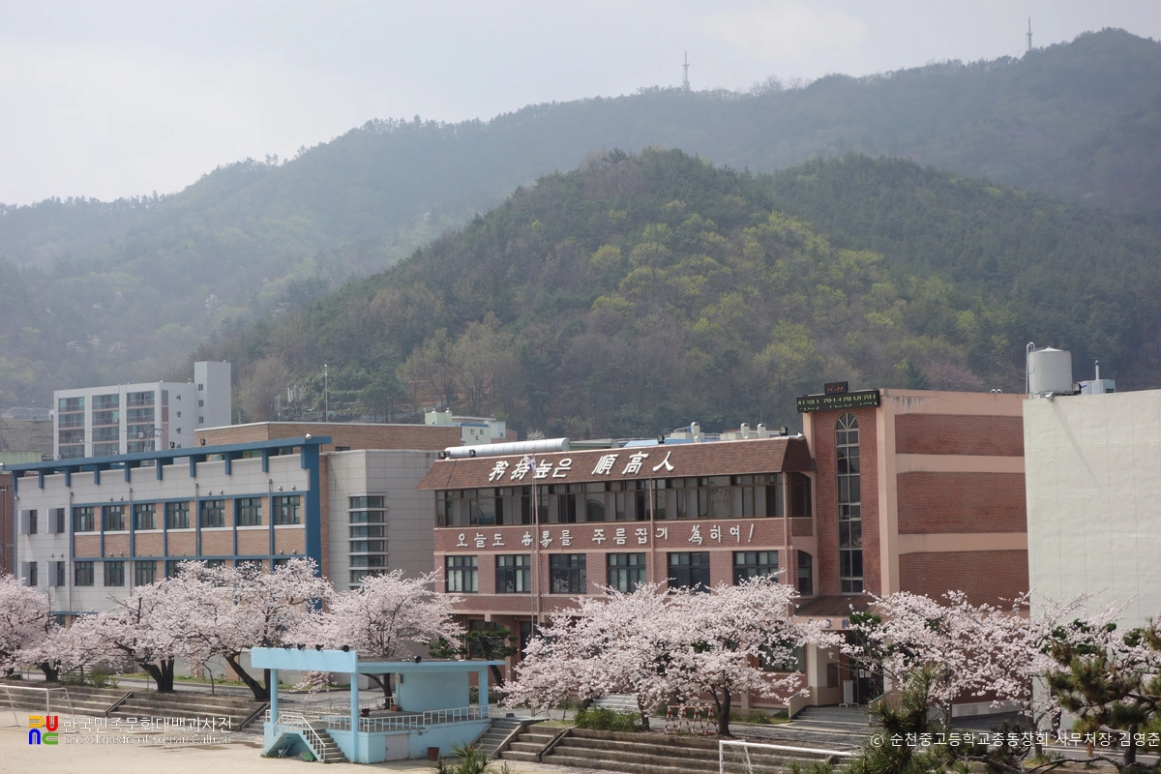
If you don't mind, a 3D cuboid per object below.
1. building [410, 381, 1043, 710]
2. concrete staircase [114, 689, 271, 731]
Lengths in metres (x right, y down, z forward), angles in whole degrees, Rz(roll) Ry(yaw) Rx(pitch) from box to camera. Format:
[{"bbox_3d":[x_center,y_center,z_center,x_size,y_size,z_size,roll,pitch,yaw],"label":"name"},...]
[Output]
[{"bbox_3d":[7.471,8.575,120.987,15.840,15.295,34.749,2,-5,-38],"label":"building"},{"bbox_3d":[-22.364,18.160,130.130,1.683,1.406,14.751,2,-5,-38],"label":"concrete staircase"}]

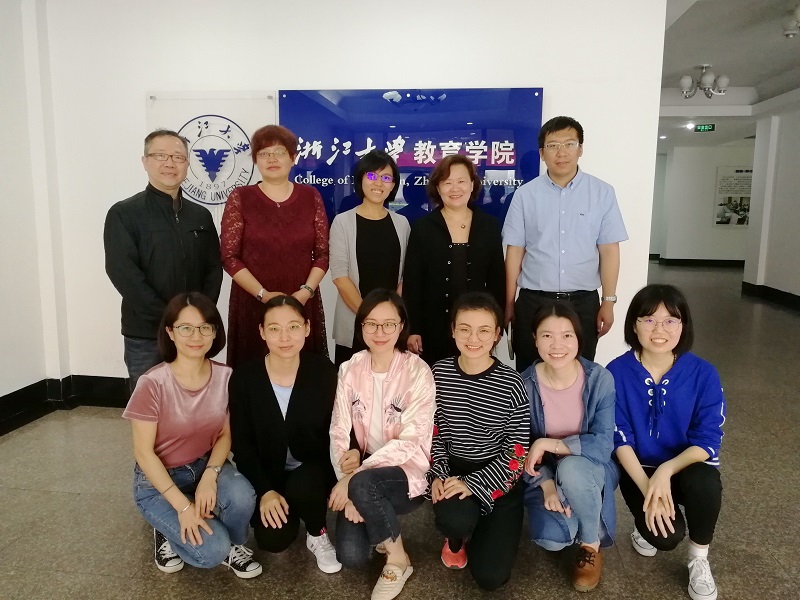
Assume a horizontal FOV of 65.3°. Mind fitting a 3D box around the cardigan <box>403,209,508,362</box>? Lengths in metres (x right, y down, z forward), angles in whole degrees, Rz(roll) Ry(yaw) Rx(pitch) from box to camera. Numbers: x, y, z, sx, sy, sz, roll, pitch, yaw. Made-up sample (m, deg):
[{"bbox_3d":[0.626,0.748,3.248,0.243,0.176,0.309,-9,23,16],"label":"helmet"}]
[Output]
[{"bbox_3d":[0.236,-0.035,2.701,0.450,0.723,0.300,0,8,-5],"label":"cardigan"}]

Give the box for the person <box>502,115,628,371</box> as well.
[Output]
[{"bbox_3d":[0.710,0.100,2.709,0.530,1.746,0.320,2,8,7],"label":"person"}]

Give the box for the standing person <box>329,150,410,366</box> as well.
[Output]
[{"bbox_3d":[-0.133,0.165,2.730,0.400,1.592,0.300,-1,8,-13],"label":"standing person"}]

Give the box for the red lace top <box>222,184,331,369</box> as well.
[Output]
[{"bbox_3d":[-0.514,-0.063,2.597,0.460,0.830,0.300,-1,8,-14],"label":"red lace top"}]

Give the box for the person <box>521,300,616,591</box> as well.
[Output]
[{"bbox_3d":[0.653,0.502,2.463,0.460,1.016,0.670,3,8,17],"label":"person"}]

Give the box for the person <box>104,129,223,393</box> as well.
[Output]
[{"bbox_3d":[-1.000,0.125,2.685,0.500,1.662,0.340,-4,9,-32],"label":"person"}]

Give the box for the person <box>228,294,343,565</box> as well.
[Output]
[{"bbox_3d":[-0.470,0.471,2.541,0.460,1.029,0.670,0,8,-8],"label":"person"}]

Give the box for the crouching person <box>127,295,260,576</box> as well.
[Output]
[{"bbox_3d":[-0.841,0.465,2.531,0.490,1.036,0.680,-3,9,-22],"label":"crouching person"}]

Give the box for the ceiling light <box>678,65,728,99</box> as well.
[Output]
[{"bbox_3d":[4.009,-2.887,8.228,0.640,0.405,0.640,1,8,0],"label":"ceiling light"}]

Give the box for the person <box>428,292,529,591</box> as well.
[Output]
[{"bbox_3d":[0.298,0.480,2.460,0.430,1.053,0.670,1,8,4],"label":"person"}]

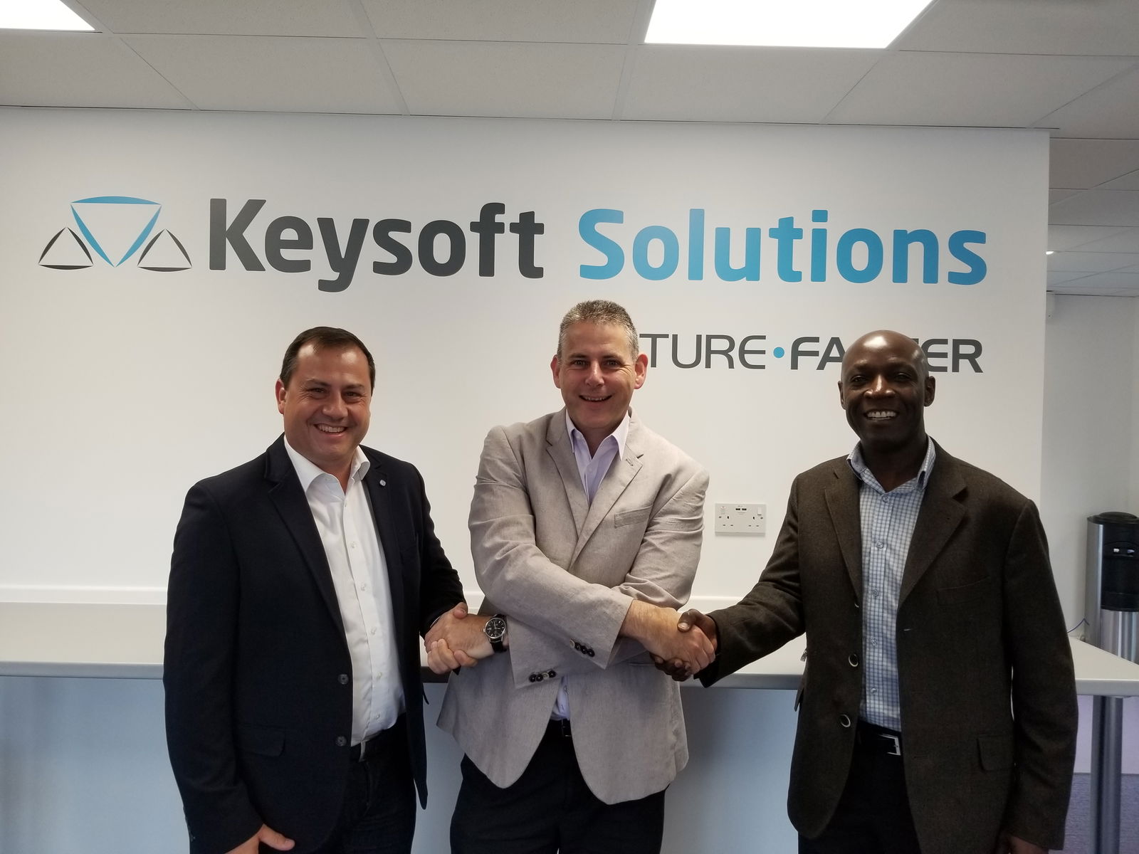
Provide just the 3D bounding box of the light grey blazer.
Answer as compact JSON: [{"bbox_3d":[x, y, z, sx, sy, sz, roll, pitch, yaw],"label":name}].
[{"bbox_3d":[0.008,0.330,1.630,0.520,0.735,0.360,1,1,5],"label":"light grey blazer"}]

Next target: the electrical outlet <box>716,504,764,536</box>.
[{"bbox_3d":[0.496,0.267,2.484,0.147,0.087,0.013,1,1,-1],"label":"electrical outlet"}]

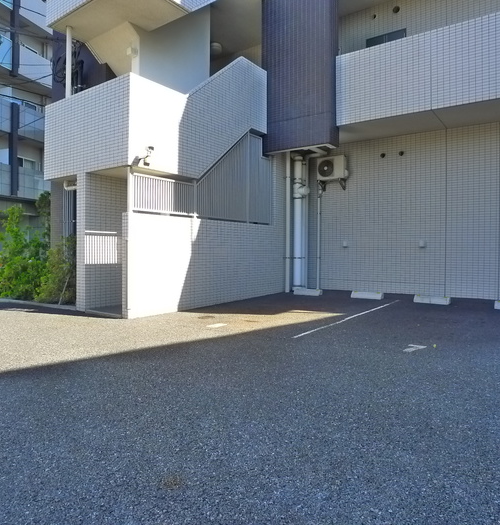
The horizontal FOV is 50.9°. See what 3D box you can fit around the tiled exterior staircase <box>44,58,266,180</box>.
[{"bbox_3d":[-1.660,-2.660,9.950,2.500,2.500,3.550,1,1,39],"label":"tiled exterior staircase"}]

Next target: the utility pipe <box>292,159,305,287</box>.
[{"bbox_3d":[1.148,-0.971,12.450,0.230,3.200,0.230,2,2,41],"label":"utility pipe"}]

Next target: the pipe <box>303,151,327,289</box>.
[{"bbox_3d":[1.521,-0.998,12.500,0.600,3.250,0.200,2,2,41],"label":"pipe"}]

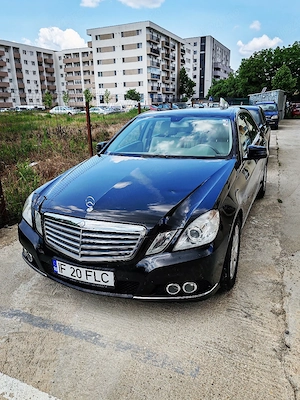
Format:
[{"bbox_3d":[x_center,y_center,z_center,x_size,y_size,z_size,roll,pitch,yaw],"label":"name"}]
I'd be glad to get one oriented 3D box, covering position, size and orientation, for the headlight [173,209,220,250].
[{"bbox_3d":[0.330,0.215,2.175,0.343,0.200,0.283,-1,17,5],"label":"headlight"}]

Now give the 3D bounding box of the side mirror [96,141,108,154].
[{"bbox_3d":[-0.586,-0.670,3.992,0.217,0.150,0.170,5,19,24],"label":"side mirror"}]

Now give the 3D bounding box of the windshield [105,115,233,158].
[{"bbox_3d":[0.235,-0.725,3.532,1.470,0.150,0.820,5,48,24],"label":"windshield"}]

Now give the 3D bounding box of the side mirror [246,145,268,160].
[{"bbox_3d":[1.107,-0.505,3.247,0.217,0.145,0.170,5,19,24],"label":"side mirror"}]

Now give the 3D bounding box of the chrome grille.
[{"bbox_3d":[-0.452,0.270,2.186,0.870,0.285,0.170,5,19,24],"label":"chrome grille"}]

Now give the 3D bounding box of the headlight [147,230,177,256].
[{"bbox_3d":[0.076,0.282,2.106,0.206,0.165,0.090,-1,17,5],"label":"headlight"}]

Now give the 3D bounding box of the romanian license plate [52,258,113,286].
[{"bbox_3d":[-0.472,0.511,2.193,0.520,0.112,0.020,5,16,24],"label":"romanian license plate"}]

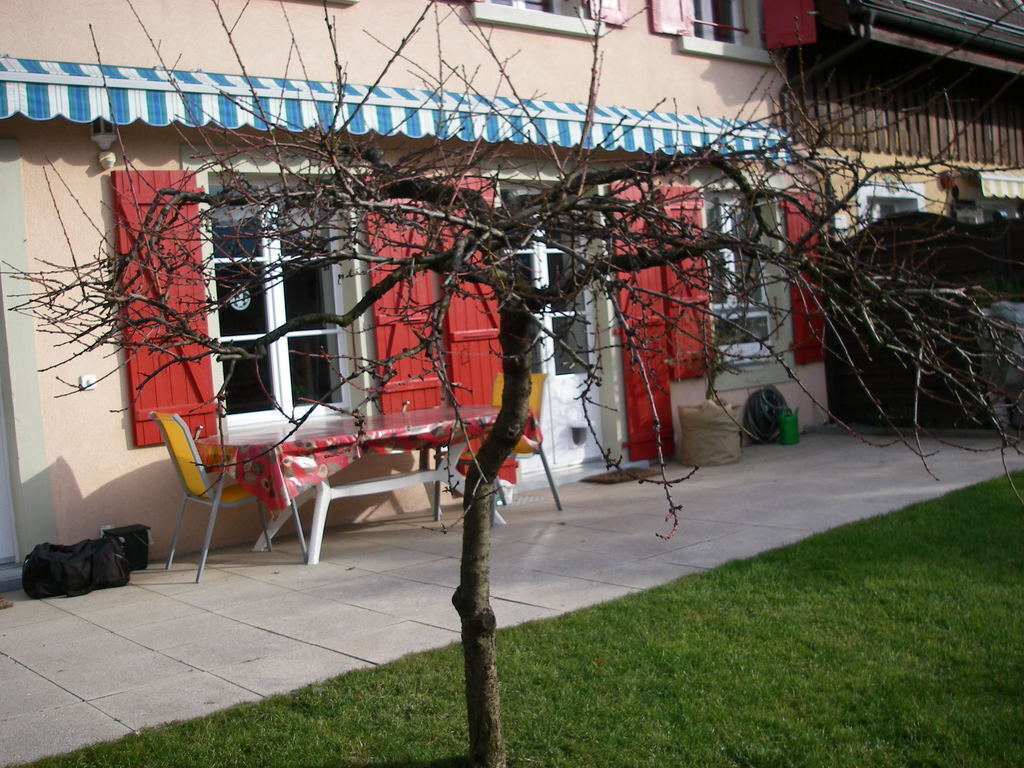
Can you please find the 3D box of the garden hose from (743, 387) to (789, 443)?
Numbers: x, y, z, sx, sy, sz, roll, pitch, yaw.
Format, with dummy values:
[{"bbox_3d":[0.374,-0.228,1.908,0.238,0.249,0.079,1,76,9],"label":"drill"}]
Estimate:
[{"bbox_3d":[2.365,0.285,10.552,0.516,0.516,0.144,-7,3,-40],"label":"garden hose"}]

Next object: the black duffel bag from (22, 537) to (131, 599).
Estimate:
[{"bbox_3d":[-2.379,0.990,6.129,0.522,0.252,0.252,-6,3,-36],"label":"black duffel bag"}]

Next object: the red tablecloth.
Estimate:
[{"bbox_3d":[-0.782,0.424,6.840,2.040,0.360,1.044,-7,3,-37],"label":"red tablecloth"}]

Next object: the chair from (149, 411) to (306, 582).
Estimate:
[{"bbox_3d":[-1.614,0.581,6.406,0.684,0.936,0.564,-6,3,-33],"label":"chair"}]

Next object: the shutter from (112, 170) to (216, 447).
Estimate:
[{"bbox_3d":[-2.130,-0.470,6.896,0.546,1.680,0.042,-7,3,-40],"label":"shutter"}]

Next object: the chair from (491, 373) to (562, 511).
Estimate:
[{"bbox_3d":[-0.117,0.412,7.534,0.684,0.936,0.564,-7,3,-44],"label":"chair"}]

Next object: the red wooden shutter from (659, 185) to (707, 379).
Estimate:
[{"bbox_3d":[1.566,-0.911,10.028,0.546,1.704,0.042,-7,3,-40],"label":"red wooden shutter"}]

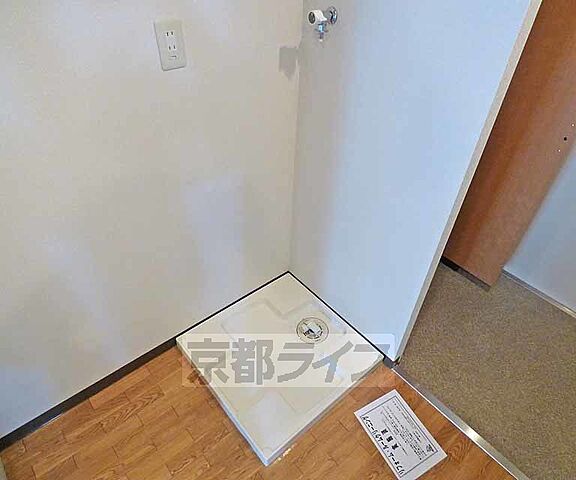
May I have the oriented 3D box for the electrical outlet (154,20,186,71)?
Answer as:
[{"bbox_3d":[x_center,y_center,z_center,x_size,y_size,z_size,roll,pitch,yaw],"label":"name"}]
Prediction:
[{"bbox_3d":[-0.329,-0.548,0.976,0.074,0.120,0.010,-27,46,-32],"label":"electrical outlet"}]

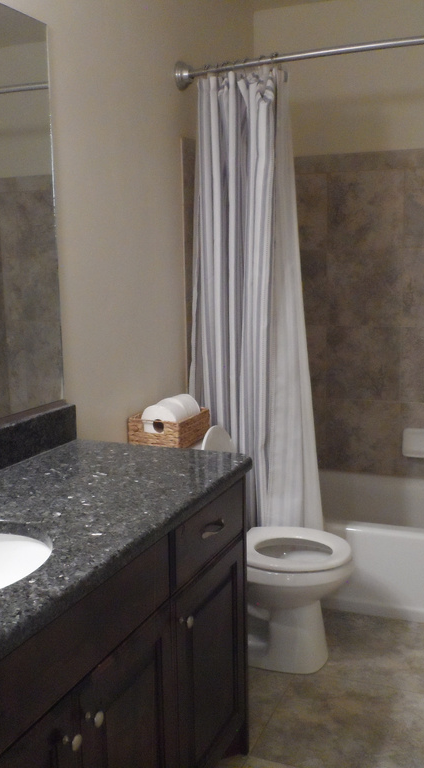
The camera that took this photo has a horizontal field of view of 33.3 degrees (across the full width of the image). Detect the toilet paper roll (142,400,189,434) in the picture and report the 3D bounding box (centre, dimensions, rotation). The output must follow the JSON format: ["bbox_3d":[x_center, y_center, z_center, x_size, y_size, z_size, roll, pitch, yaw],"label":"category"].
[{"bbox_3d":[-0.153,0.126,2.354,0.123,0.123,0.102,2,9,23],"label":"toilet paper roll"}]

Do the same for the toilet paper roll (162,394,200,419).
[{"bbox_3d":[-0.114,0.105,2.445,0.123,0.123,0.102,2,9,23],"label":"toilet paper roll"}]

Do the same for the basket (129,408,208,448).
[{"bbox_3d":[-0.144,0.149,2.408,0.185,0.100,0.232,2,9,23],"label":"basket"}]

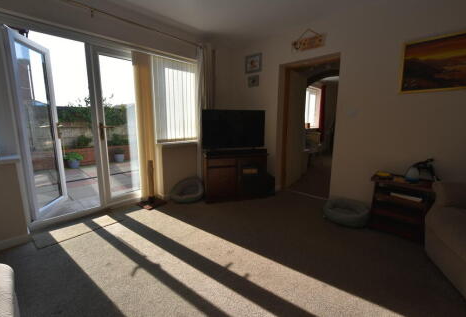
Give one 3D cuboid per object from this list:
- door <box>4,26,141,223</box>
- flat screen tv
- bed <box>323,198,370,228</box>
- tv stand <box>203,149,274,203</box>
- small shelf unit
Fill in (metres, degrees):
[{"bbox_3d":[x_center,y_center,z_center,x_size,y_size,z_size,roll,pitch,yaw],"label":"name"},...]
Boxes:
[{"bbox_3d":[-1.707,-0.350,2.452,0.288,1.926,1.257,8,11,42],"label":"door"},{"bbox_3d":[0.023,-0.434,2.984,0.948,0.556,0.082,-2,9,-15],"label":"flat screen tv"},{"bbox_3d":[1.306,0.630,2.270,0.494,0.180,0.494,7,11,40],"label":"bed"},{"bbox_3d":[0.037,0.263,3.046,0.948,0.669,0.412,-2,9,-15],"label":"tv stand"},{"bbox_3d":[1.711,0.485,2.052,0.433,0.536,0.319,7,11,40],"label":"small shelf unit"}]

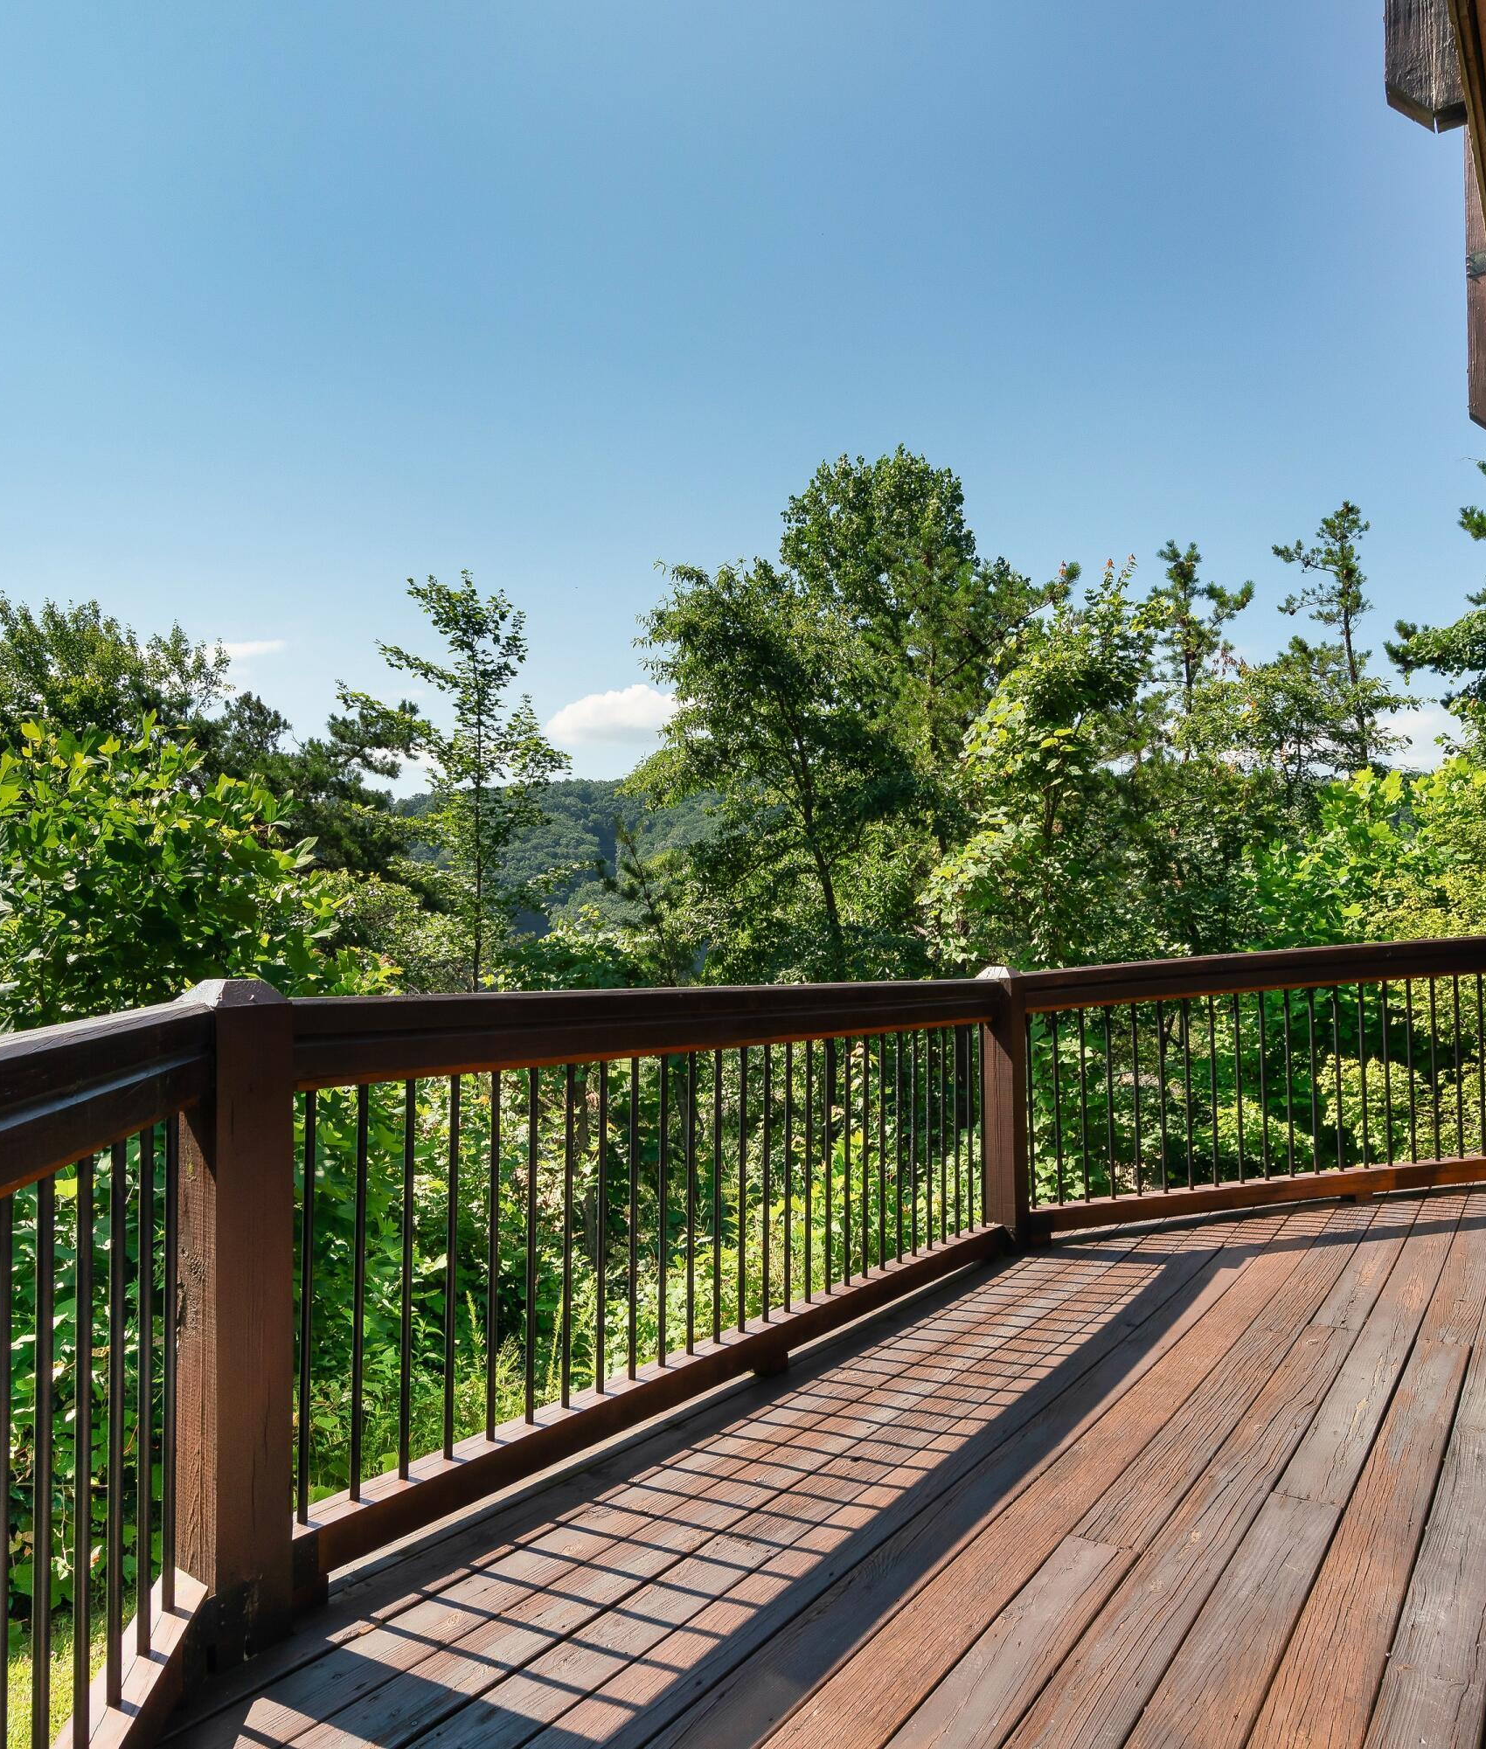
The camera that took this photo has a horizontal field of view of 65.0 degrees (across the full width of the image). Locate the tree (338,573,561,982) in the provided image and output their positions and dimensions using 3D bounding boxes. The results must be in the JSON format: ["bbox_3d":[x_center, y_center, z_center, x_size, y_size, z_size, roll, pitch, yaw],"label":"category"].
[{"bbox_3d":[-3.600,-0.570,14.600,2.800,6.400,2.600,0,-2,0],"label":"tree"}]

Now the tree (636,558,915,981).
[{"bbox_3d":[0.440,-0.750,15.800,3.800,7.100,3.500,0,-2,0],"label":"tree"}]

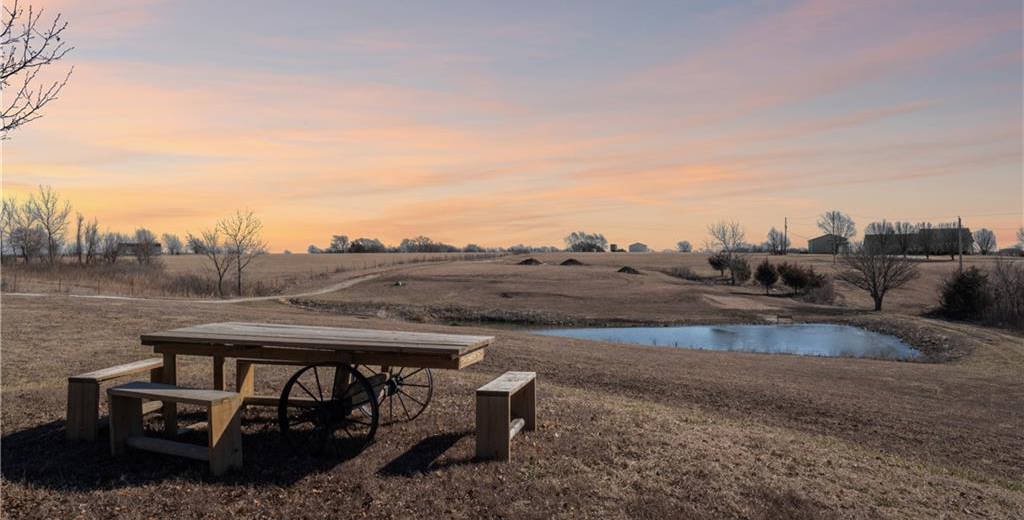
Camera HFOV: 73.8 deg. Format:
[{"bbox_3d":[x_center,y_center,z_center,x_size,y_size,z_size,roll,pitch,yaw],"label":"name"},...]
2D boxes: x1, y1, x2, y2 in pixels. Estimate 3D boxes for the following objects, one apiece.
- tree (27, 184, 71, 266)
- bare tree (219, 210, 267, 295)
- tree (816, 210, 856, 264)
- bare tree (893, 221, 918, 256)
[{"bbox_3d":[-61.130,-4.550,90.000,5.800,10.550,5.800,0,1,0],"label":"tree"},{"bbox_3d":[-18.957,-0.527,48.000,3.376,6.049,3.208,0,1,0],"label":"bare tree"},{"bbox_3d":[67.520,-5.100,142.000,8.320,10.820,8.320,0,1,0],"label":"tree"},{"bbox_3d":[76.120,-3.970,132.000,5.030,6.960,5.030,0,1,0],"label":"bare tree"}]

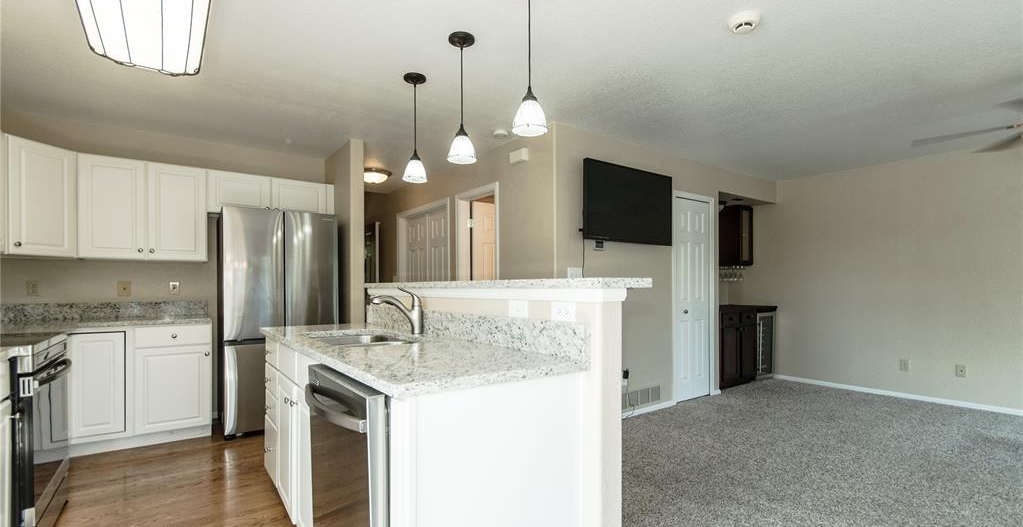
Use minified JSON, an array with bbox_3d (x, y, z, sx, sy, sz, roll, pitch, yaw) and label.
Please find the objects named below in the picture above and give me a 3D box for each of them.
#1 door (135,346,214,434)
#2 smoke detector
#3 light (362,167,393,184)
[{"bbox_3d":[-2.517,0.928,3.165,0.450,0.590,0.030,2,-4,-41],"label":"door"},{"bbox_3d":[1.122,-1.153,2.039,0.150,0.050,0.150,0,-3,0],"label":"smoke detector"},{"bbox_3d":[-1.400,-0.910,4.346,0.370,0.160,0.370,2,-4,-38],"label":"light"}]

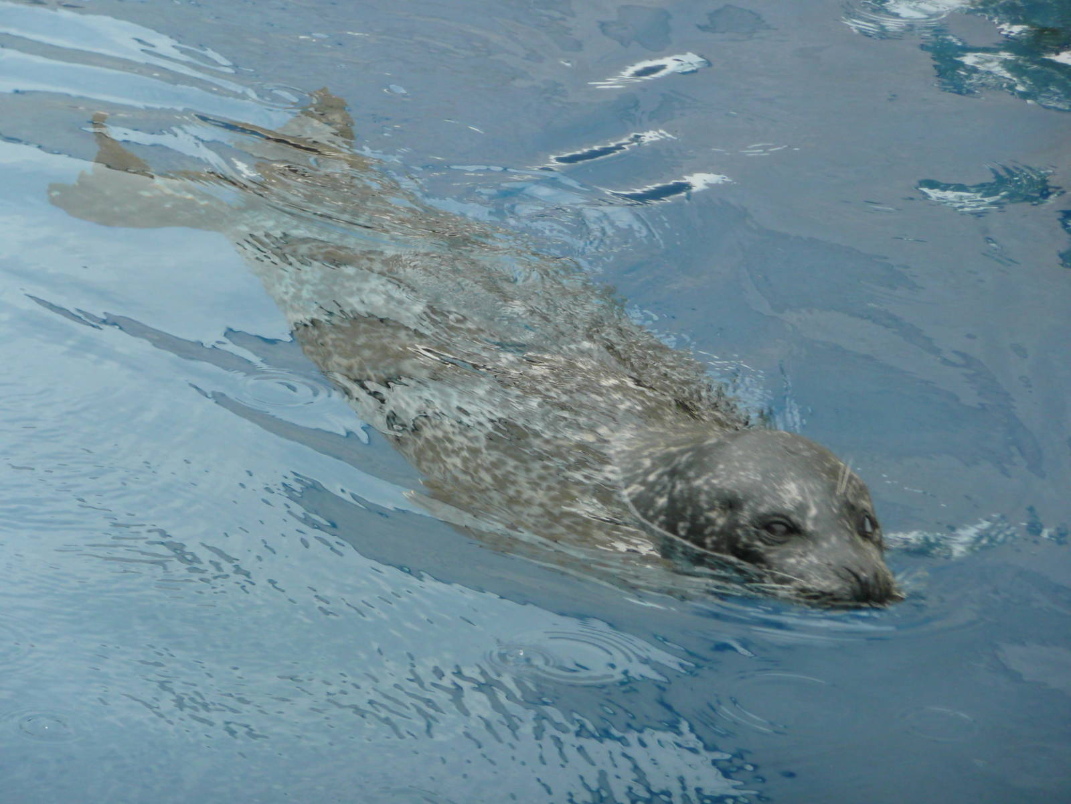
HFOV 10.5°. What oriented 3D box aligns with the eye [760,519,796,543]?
[{"bbox_3d":[0.248,0.132,5.980,0.036,0.023,0.018,16,7,8],"label":"eye"}]

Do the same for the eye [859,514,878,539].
[{"bbox_3d":[0.343,0.129,6.030,0.017,0.025,0.035,4,19,25],"label":"eye"}]

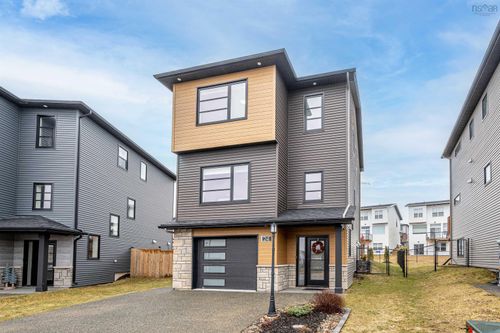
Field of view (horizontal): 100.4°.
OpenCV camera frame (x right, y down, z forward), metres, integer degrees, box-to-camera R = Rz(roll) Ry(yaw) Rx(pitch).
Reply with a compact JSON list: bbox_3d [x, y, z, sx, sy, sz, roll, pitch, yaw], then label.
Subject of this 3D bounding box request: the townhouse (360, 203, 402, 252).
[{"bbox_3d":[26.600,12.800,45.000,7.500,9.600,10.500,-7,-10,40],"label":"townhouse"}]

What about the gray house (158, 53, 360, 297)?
[{"bbox_3d":[1.700,1.050,13.600,8.100,9.100,10.800,-3,-8,18],"label":"gray house"}]

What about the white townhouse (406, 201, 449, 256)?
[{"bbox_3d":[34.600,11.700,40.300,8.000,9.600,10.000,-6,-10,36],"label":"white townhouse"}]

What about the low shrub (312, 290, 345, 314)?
[{"bbox_3d":[2.100,3.630,5.600,0.750,0.520,0.700,-1,-8,8],"label":"low shrub"}]

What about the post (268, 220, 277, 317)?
[{"bbox_3d":[0.560,2.530,5.200,0.180,2.300,0.180,-1,-8,8],"label":"post"}]

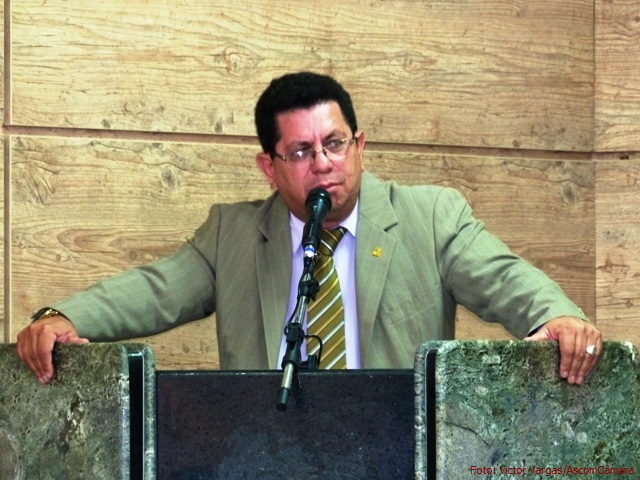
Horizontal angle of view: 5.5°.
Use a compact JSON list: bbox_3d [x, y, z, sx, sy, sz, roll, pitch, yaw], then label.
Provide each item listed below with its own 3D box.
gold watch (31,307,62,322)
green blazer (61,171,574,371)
[{"bbox_3d":[-0.474,0.141,11.620,0.062,0.050,0.042,-8,28,39],"label":"gold watch"},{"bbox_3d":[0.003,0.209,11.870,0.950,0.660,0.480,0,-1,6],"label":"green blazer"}]

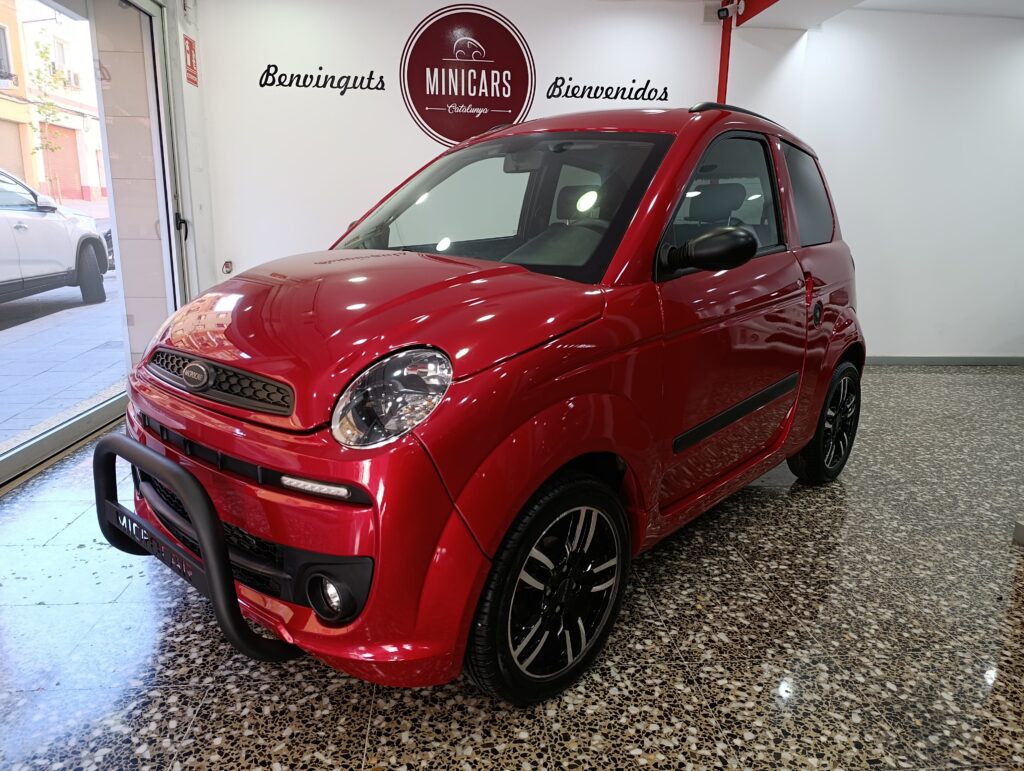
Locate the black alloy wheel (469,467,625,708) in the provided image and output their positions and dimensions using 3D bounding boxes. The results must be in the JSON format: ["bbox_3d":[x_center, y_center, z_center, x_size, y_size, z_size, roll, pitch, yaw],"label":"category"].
[{"bbox_3d":[0.083,0.474,1.650,0.150,0.548,0.548,13,18,41],"label":"black alloy wheel"}]

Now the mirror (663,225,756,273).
[{"bbox_3d":[0.518,-0.347,1.752,0.210,0.125,0.150,13,18,41],"label":"mirror"}]

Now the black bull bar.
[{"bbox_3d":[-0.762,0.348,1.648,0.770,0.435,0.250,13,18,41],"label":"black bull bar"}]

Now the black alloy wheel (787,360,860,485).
[{"bbox_3d":[1.388,0.154,3.036,0.150,0.548,0.548,13,18,41],"label":"black alloy wheel"}]

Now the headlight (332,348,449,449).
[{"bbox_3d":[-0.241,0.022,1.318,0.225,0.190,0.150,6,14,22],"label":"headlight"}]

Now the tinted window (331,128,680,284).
[{"bbox_3d":[-0.103,-0.587,2.146,1.180,0.120,0.670,13,58,41],"label":"tinted window"}]

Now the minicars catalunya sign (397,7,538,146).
[{"bbox_3d":[-0.303,-2.167,4.823,0.961,0.961,0.030,-1,13,-6],"label":"minicars catalunya sign"}]

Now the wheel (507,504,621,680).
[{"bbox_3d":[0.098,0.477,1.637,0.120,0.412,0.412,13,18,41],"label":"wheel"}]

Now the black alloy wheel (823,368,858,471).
[{"bbox_3d":[1.403,0.157,3.022,0.120,0.412,0.412,13,18,41],"label":"black alloy wheel"}]

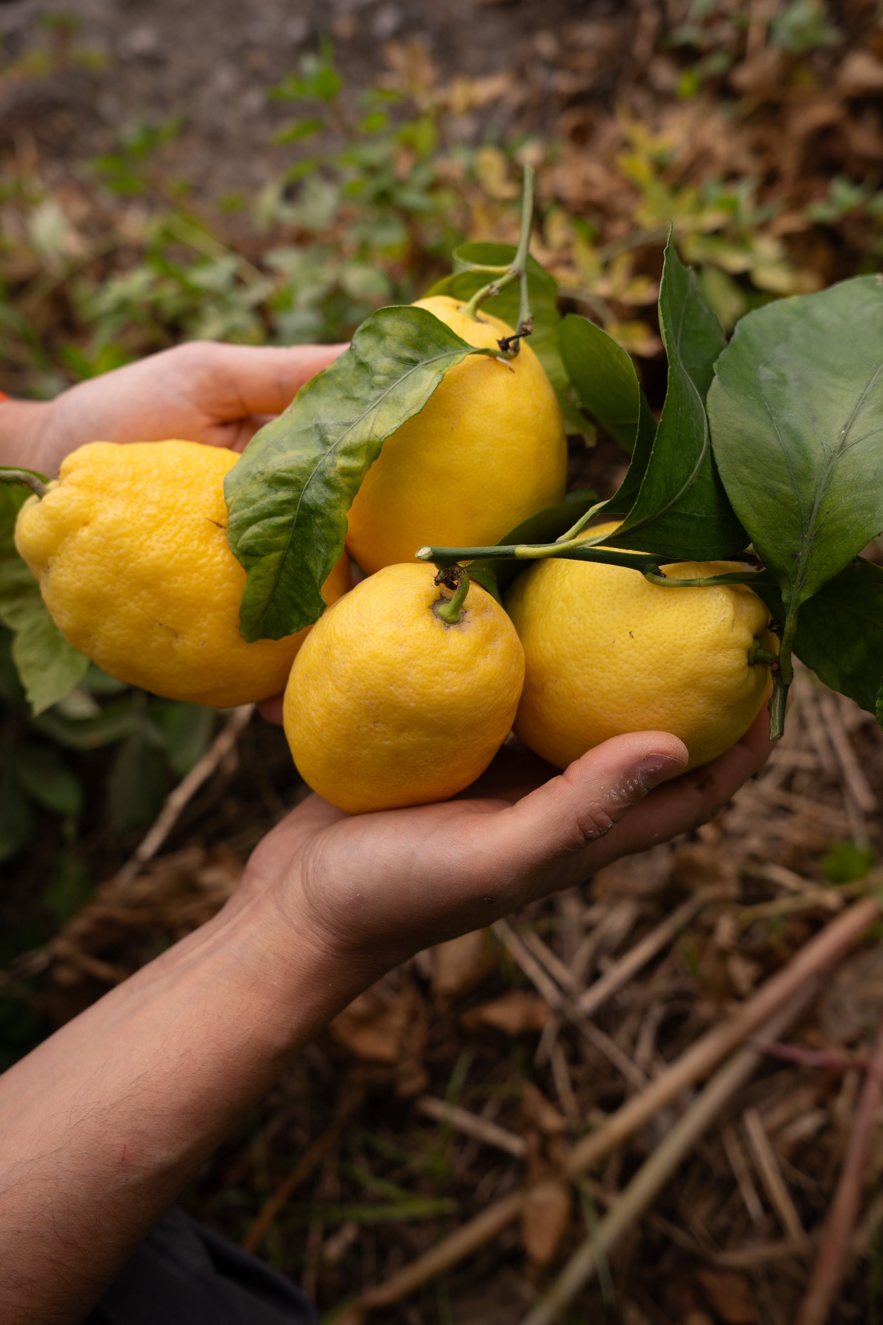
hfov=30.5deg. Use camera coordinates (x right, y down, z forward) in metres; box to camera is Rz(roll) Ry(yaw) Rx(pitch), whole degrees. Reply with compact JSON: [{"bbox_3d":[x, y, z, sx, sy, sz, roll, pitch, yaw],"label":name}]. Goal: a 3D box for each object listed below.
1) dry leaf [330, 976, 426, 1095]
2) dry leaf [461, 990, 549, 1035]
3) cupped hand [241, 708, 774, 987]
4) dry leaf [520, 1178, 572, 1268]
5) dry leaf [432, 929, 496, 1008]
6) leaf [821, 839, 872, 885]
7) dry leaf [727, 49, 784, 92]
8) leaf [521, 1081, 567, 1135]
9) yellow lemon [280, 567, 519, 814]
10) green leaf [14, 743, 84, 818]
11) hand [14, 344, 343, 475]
[{"bbox_3d":[-0.046,0.259,1.120,0.070,0.035,0.075,0,45,0],"label":"dry leaf"},{"bbox_3d":[0.044,0.244,1.130,0.060,0.020,0.028,0,45,0],"label":"dry leaf"},{"bbox_3d":[0.018,0.056,0.500,0.162,0.068,0.088,-20,44,-13],"label":"cupped hand"},{"bbox_3d":[0.065,0.346,1.000,0.033,0.018,0.058,0,43,0],"label":"dry leaf"},{"bbox_3d":[0.015,0.200,1.070,0.042,0.018,0.060,0,43,0],"label":"dry leaf"},{"bbox_3d":[0.281,0.138,1.120,0.036,0.015,0.036,0,43,0],"label":"leaf"},{"bbox_3d":[0.351,-0.659,1.800,0.062,0.030,0.065,0,43,0],"label":"dry leaf"},{"bbox_3d":[0.069,0.300,1.090,0.022,0.016,0.038,-29,52,-26],"label":"leaf"},{"bbox_3d":[-0.011,0.008,0.485,0.068,0.083,0.068,16,45,-14],"label":"yellow lemon"},{"bbox_3d":[-0.275,0.083,1.130,0.038,0.025,0.065,-31,53,-27],"label":"green leaf"},{"bbox_3d":[-0.086,-0.086,0.645,0.160,0.080,0.090,6,45,6],"label":"hand"}]

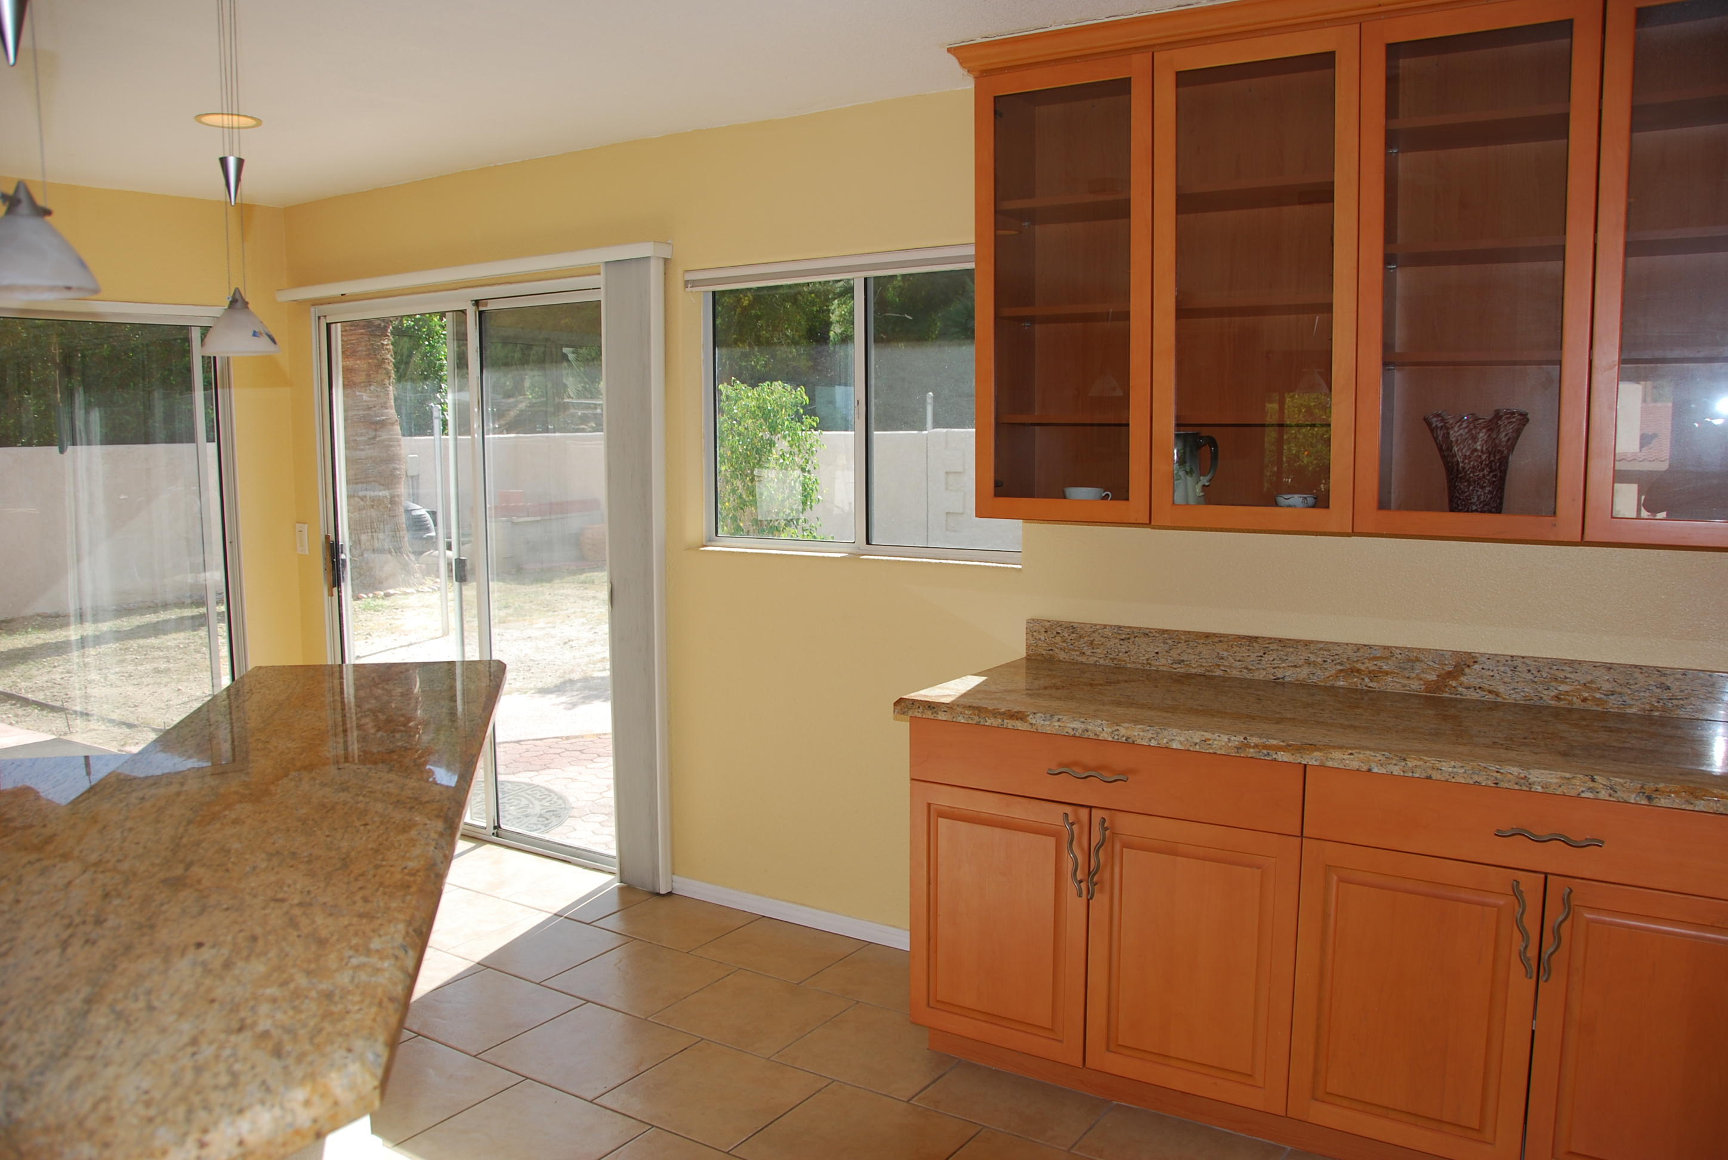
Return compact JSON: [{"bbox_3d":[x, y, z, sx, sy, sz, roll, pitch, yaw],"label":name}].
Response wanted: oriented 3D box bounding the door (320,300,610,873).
[{"bbox_3d":[-1.446,-0.023,4.835,1.699,2.023,0.120,4,6,33],"label":"door"}]

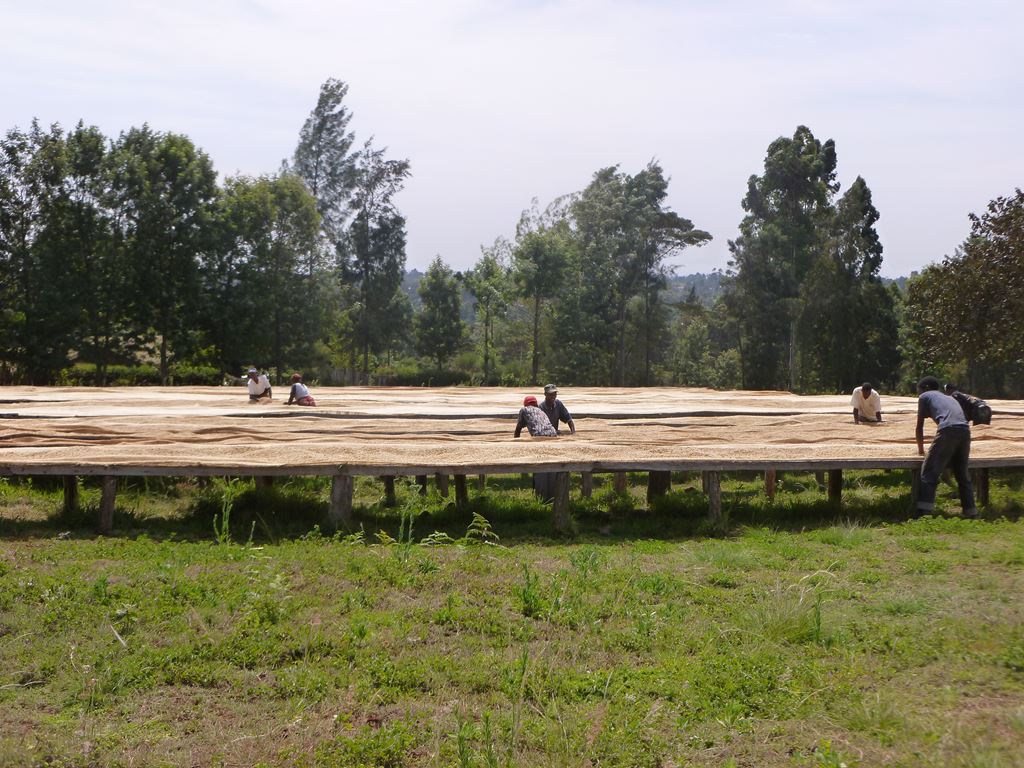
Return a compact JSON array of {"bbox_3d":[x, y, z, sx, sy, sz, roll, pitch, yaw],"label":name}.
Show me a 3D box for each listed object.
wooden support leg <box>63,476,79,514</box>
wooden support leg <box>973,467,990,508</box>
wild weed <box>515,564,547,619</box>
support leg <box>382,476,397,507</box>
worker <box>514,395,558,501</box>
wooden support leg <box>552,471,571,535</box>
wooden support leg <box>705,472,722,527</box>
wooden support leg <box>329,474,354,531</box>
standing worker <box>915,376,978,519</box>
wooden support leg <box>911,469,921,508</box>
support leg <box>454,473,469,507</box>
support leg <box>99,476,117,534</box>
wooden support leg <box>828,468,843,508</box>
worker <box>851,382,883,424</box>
[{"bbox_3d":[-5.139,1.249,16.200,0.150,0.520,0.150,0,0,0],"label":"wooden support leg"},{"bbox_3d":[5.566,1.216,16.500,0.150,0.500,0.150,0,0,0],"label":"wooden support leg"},{"bbox_3d":[0.121,1.358,9.100,0.210,0.350,0.200,0,1,0],"label":"wild weed"},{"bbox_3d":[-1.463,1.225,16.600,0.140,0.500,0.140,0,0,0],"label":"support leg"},{"bbox_3d":[0.301,0.787,17.100,0.550,1.330,0.650,0,1,-20],"label":"worker"},{"bbox_3d":[0.486,1.173,13.650,0.160,0.610,0.160,0,1,0],"label":"wooden support leg"},{"bbox_3d":[2.063,1.169,14.200,0.150,0.575,0.150,0,1,0],"label":"wooden support leg"},{"bbox_3d":[-1.778,1.228,14.500,0.230,0.600,0.220,0,0,0],"label":"wooden support leg"},{"bbox_3d":[4.625,0.677,14.800,0.550,1.510,0.650,0,1,-41],"label":"standing worker"},{"bbox_3d":[4.340,1.136,14.900,0.135,0.500,0.135,0,1,0],"label":"wooden support leg"},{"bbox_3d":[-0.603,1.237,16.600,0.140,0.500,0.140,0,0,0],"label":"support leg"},{"bbox_3d":[-3.957,1.189,13.600,0.155,0.580,0.150,0,1,0],"label":"support leg"},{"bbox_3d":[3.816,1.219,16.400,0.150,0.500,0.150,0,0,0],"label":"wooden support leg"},{"bbox_3d":[6.400,0.641,25.100,0.560,1.360,0.650,0,1,9],"label":"worker"}]

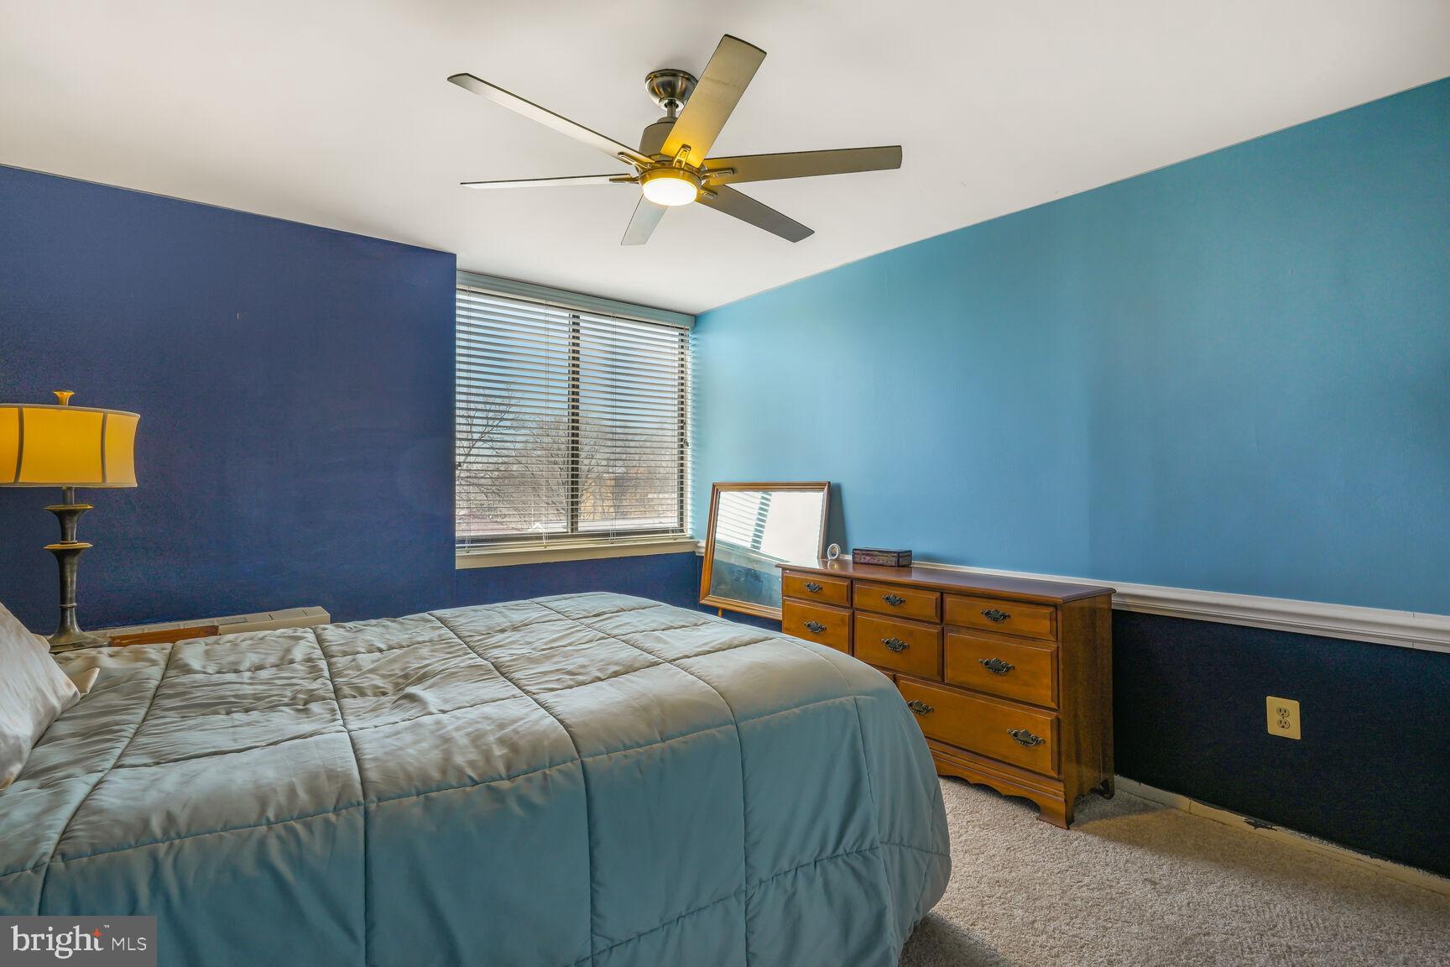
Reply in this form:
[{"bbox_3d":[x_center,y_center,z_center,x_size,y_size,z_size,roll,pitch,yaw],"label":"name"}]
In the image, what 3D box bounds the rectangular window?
[{"bbox_3d":[-0.911,-0.368,4.369,1.680,1.480,0.100,0,0,-39],"label":"rectangular window"}]

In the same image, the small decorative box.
[{"bbox_3d":[0.786,0.369,3.423,0.240,0.070,0.130,0,0,41],"label":"small decorative box"}]

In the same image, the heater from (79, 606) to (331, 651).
[{"bbox_3d":[-2.254,0.886,2.759,1.130,0.620,0.235,0,0,-39],"label":"heater"}]

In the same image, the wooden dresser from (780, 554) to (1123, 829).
[{"bbox_3d":[0.882,0.809,3.094,0.425,0.805,1.475,0,0,-39],"label":"wooden dresser"}]

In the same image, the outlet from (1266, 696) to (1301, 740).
[{"bbox_3d":[1.882,0.790,2.307,0.009,0.127,0.088,0,0,-39],"label":"outlet"}]

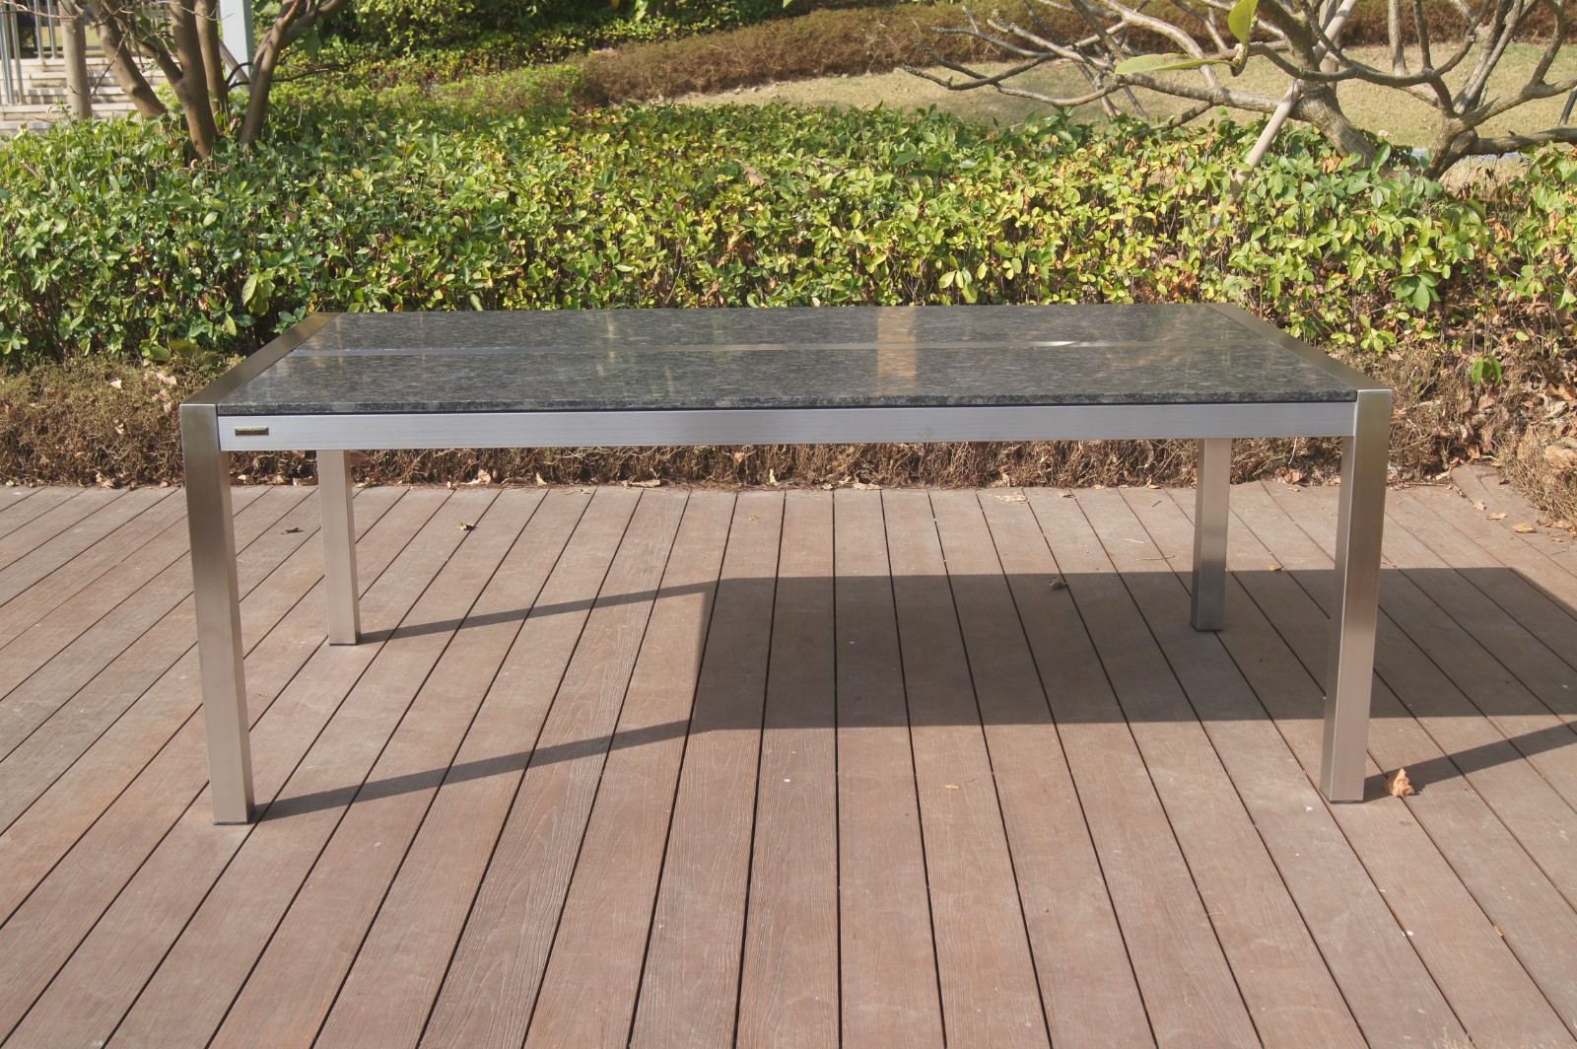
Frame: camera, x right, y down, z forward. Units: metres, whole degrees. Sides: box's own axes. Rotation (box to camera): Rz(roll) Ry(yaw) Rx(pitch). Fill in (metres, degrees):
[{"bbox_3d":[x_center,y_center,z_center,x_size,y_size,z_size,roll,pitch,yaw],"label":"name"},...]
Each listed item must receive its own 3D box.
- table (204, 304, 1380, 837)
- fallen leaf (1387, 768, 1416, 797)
[{"bbox_3d":[-0.007,0.019,3.418,2.040,0.757,0.959,-1,16,-2],"label":"table"},{"bbox_3d":[1.120,0.471,3.123,0.050,0.040,0.040,-1,16,-2],"label":"fallen leaf"}]

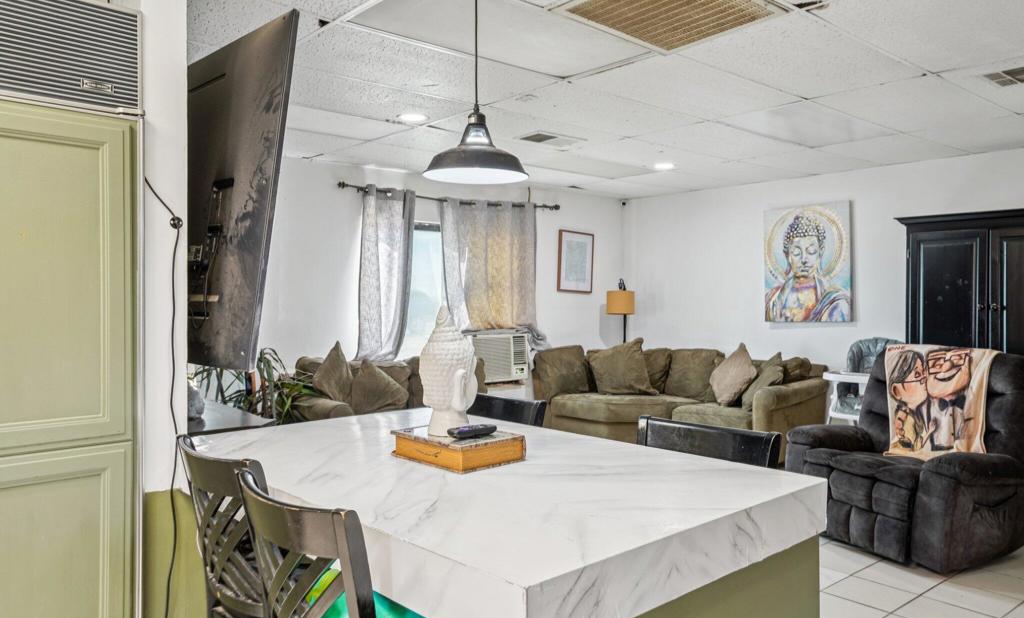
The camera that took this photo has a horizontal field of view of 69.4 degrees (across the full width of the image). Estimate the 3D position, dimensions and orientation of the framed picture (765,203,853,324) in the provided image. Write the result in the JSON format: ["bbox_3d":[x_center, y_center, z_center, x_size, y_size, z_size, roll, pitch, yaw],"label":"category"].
[{"bbox_3d":[2.482,-0.380,6.245,0.040,0.985,0.755,0,1,-41],"label":"framed picture"}]

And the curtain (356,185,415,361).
[{"bbox_3d":[-1.002,-0.246,5.912,0.530,1.460,0.130,0,1,-41],"label":"curtain"}]

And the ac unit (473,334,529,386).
[{"bbox_3d":[-0.216,0.428,6.614,0.590,0.390,0.450,0,1,-41],"label":"ac unit"}]

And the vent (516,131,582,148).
[{"bbox_3d":[0.262,-1.115,4.902,0.420,0.030,0.310,0,1,-41],"label":"vent"}]

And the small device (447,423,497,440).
[{"bbox_3d":[-0.102,0.327,1.968,0.142,0.022,0.042,0,1,-41],"label":"small device"}]

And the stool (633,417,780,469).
[{"bbox_3d":[0.443,0.833,2.096,0.450,0.965,0.500,1,1,44],"label":"stool"}]

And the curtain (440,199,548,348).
[{"bbox_3d":[-0.142,-0.322,6.614,1.160,1.320,0.200,0,1,-41],"label":"curtain"}]

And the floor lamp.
[{"bbox_3d":[1.073,0.484,7.332,0.280,1.540,0.280,0,1,-41],"label":"floor lamp"}]

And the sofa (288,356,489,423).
[{"bbox_3d":[-0.697,0.819,5.584,1.740,0.900,0.900,0,1,-41],"label":"sofa"}]

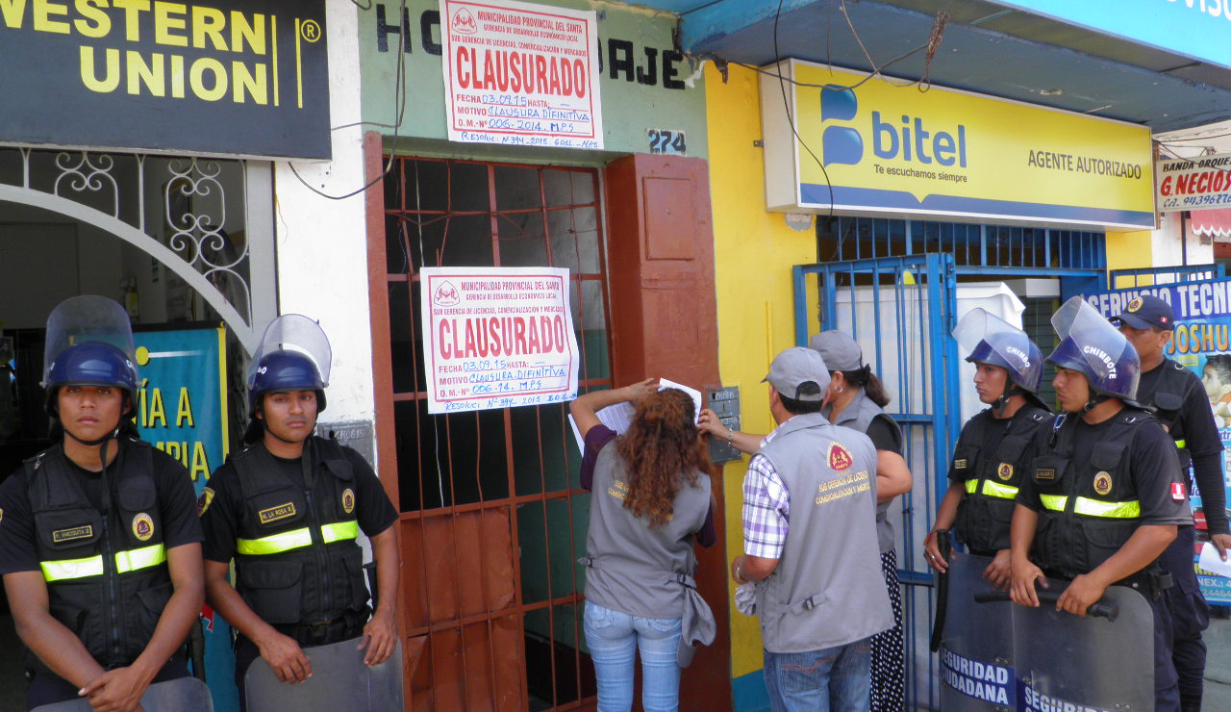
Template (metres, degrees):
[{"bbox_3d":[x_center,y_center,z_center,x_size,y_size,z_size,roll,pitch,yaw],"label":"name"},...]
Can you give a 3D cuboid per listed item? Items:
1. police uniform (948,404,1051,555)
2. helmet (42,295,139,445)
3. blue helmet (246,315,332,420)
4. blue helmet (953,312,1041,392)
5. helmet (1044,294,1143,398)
[{"bbox_3d":[1.312,0.428,3.400,0.280,0.510,0.410,-3,1,-27],"label":"police uniform"},{"bbox_3d":[-1.296,0.035,2.460,0.240,0.360,0.290,-3,1,-22],"label":"helmet"},{"bbox_3d":[-0.928,0.029,2.830,0.225,0.295,0.300,-5,4,-36],"label":"blue helmet"},{"bbox_3d":[1.309,-0.015,3.400,0.290,0.280,0.230,-3,1,-9],"label":"blue helmet"},{"bbox_3d":[1.417,-0.021,2.950,0.290,0.310,0.230,-2,1,5],"label":"helmet"}]

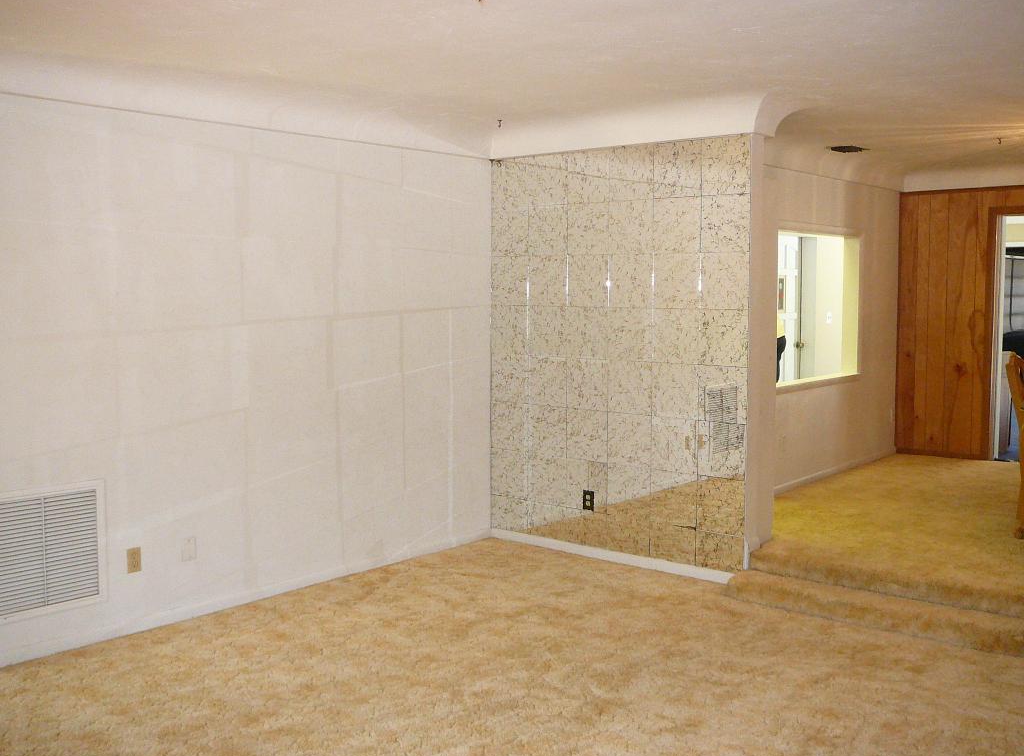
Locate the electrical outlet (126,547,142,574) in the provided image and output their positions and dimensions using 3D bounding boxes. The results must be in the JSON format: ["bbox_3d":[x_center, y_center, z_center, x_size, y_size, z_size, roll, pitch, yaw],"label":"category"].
[{"bbox_3d":[-1.763,0.856,4.844,0.009,0.115,0.072,4,6,41],"label":"electrical outlet"}]

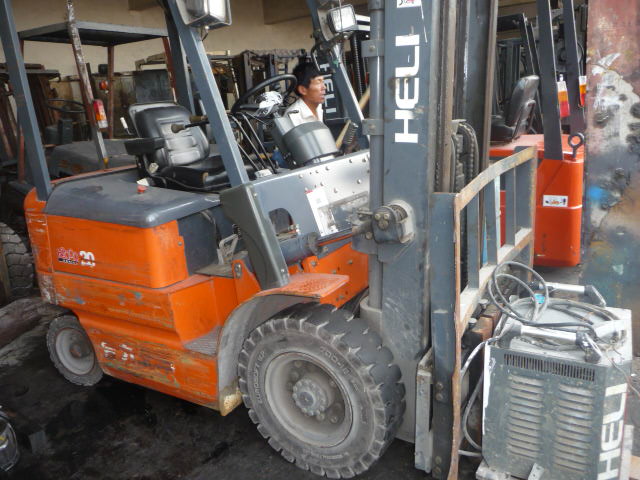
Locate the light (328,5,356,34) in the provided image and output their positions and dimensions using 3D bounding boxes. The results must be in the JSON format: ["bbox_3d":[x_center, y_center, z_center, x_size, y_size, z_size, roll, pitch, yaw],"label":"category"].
[{"bbox_3d":[0.111,-1.088,2.555,0.122,0.122,0.085,-19,15,-38],"label":"light"}]

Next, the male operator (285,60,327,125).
[{"bbox_3d":[-0.014,-0.257,3.267,0.310,1.680,0.480,4,19,32],"label":"male operator"}]

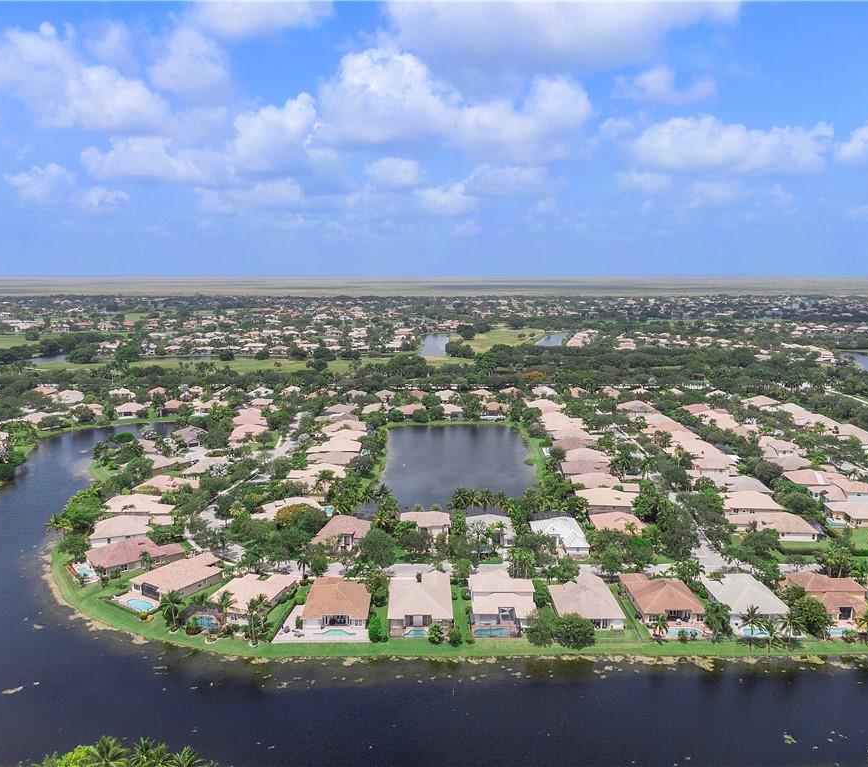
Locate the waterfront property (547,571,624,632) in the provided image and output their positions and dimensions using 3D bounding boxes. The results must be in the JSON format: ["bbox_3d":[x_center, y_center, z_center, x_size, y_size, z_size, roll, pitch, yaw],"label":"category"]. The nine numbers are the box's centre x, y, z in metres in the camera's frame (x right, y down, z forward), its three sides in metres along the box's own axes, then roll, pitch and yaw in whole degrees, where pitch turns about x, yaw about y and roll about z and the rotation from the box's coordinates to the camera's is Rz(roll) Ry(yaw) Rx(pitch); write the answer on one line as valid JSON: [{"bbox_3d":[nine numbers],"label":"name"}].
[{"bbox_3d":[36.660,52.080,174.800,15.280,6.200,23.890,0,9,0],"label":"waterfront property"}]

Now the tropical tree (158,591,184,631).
[{"bbox_3d":[-64.600,56.260,177.100,6.300,9.000,6.300,0,9,0],"label":"tropical tree"}]

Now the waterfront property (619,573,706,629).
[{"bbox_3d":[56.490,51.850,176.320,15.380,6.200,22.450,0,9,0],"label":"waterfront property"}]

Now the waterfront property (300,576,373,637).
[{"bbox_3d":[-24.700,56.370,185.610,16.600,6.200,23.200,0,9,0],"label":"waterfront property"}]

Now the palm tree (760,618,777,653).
[{"bbox_3d":[72.820,54.630,153.450,4.000,7.610,4.000,0,9,0],"label":"palm tree"}]

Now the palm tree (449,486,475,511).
[{"bbox_3d":[10.000,43.150,258.550,8.800,10.200,8.800,0,9,0],"label":"palm tree"}]

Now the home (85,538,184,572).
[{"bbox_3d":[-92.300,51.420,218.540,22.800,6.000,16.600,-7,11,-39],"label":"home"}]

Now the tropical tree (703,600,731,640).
[{"bbox_3d":[68.000,57.080,171.150,6.500,9.200,6.500,0,9,0],"label":"tropical tree"}]

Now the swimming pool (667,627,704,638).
[{"bbox_3d":[57.620,57.510,162.410,8.200,1.000,5.130,0,9,0],"label":"swimming pool"}]

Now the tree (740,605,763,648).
[{"bbox_3d":[69.360,53.510,154.540,5.400,9.500,5.400,0,9,0],"label":"tree"}]

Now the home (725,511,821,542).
[{"bbox_3d":[105.710,44.480,224.520,24.200,6.200,15.580,0,9,0],"label":"home"}]

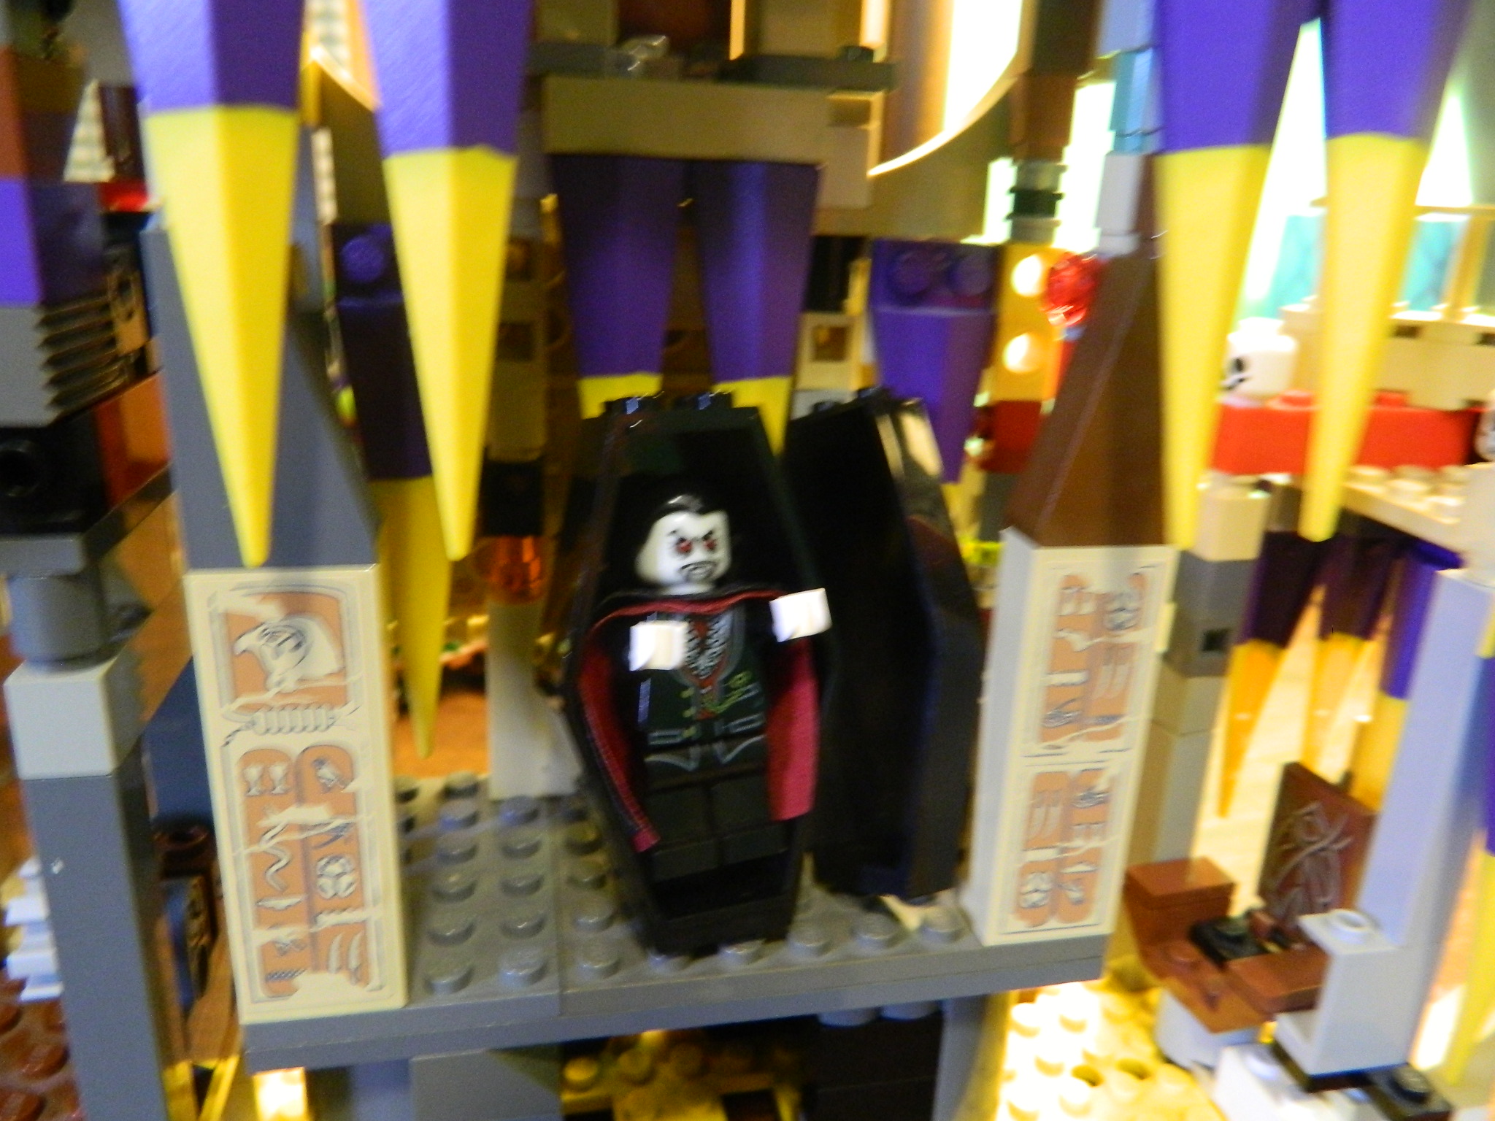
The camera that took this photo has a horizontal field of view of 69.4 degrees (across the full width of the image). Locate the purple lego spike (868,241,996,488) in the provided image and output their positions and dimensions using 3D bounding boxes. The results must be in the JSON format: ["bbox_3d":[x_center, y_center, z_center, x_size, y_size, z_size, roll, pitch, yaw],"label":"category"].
[{"bbox_3d":[0.022,-0.025,0.137,0.016,0.029,0.013,-1,18,-12],"label":"purple lego spike"}]

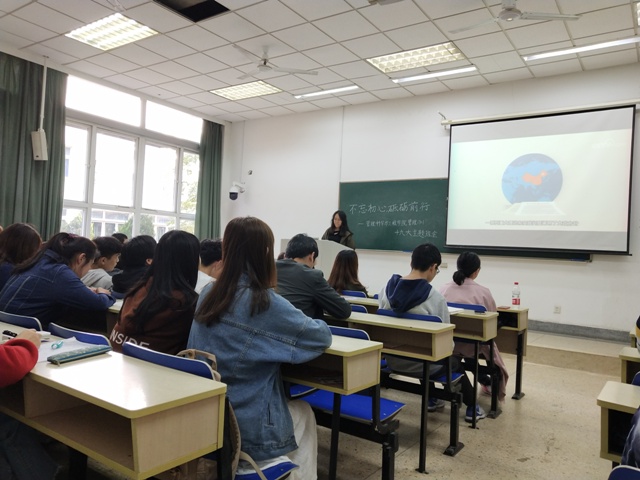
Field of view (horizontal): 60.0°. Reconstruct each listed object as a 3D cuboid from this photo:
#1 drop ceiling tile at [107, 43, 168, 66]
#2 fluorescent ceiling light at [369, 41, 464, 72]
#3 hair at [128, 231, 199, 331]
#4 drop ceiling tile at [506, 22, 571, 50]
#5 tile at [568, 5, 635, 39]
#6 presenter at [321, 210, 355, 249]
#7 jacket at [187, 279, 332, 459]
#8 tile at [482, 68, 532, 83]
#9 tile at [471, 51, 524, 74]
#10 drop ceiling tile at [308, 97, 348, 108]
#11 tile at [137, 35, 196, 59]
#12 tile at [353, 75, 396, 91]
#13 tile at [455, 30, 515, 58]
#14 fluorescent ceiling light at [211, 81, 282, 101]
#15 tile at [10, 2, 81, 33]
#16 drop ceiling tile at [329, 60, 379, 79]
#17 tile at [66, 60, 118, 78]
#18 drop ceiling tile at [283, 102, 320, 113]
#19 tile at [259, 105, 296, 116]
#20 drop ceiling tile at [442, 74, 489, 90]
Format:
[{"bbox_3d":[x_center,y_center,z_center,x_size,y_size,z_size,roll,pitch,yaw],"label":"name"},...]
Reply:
[{"bbox_3d":[-2.422,-2.466,7.456,0.600,0.020,0.600,2,-1,35],"label":"drop ceiling tile"},{"bbox_3d":[1.210,-2.331,7.076,1.200,0.080,0.600,2,-1,35],"label":"fluorescent ceiling light"},{"bbox_3d":[-0.645,0.168,2.300,0.250,0.410,0.220,2,-1,35],"label":"hair"},{"bbox_3d":[2.377,-2.224,6.039,0.600,0.020,0.600,1,-3,34],"label":"drop ceiling tile"},{"bbox_3d":[2.875,-2.234,5.755,0.600,0.020,0.600,2,-1,35],"label":"tile"},{"bbox_3d":[0.267,0.337,8.665,0.470,1.600,0.330,2,-1,35],"label":"presenter"},{"bbox_3d":[-0.220,0.480,2.080,0.500,0.680,0.420,2,-2,35],"label":"jacket"},{"bbox_3d":[2.570,-2.231,7.541,0.600,0.030,0.480,2,-1,35],"label":"tile"},{"bbox_3d":[2.266,-2.252,7.045,0.600,0.030,0.600,2,-1,35],"label":"tile"},{"bbox_3d":[0.178,-2.210,8.992,0.600,0.020,0.450,2,-2,35],"label":"drop ceiling tile"},{"bbox_3d":[-1.924,-2.417,6.995,0.600,0.020,0.600,1,-3,34],"label":"tile"},{"bbox_3d":[0.788,-2.217,7.859,0.600,0.020,0.600,1,-3,34],"label":"tile"},{"bbox_3d":[1.929,-2.277,6.494,0.600,0.030,0.600,2,-1,35],"label":"tile"},{"bbox_3d":[-1.145,-2.294,8.564,1.200,0.080,0.600,1,-3,34],"label":"fluorescent ceiling light"},{"bbox_3d":[-3.107,-2.532,6.390,0.600,0.020,0.600,2,-2,35],"label":"tile"},{"bbox_3d":[0.470,-2.257,7.391,0.600,0.020,0.600,1,-3,34],"label":"drop ceiling tile"},{"bbox_3d":[-3.328,-2.500,8.160,0.480,0.020,0.600,2,-1,35],"label":"tile"},{"bbox_3d":[-0.298,-2.216,9.289,0.600,0.020,0.530,1,-3,34],"label":"drop ceiling tile"},{"bbox_3d":[-0.759,-2.226,9.662,0.600,0.020,0.450,2,-2,35],"label":"tile"},{"bbox_3d":[2.090,-2.253,7.929,0.600,0.030,0.480,2,-1,35],"label":"drop ceiling tile"}]

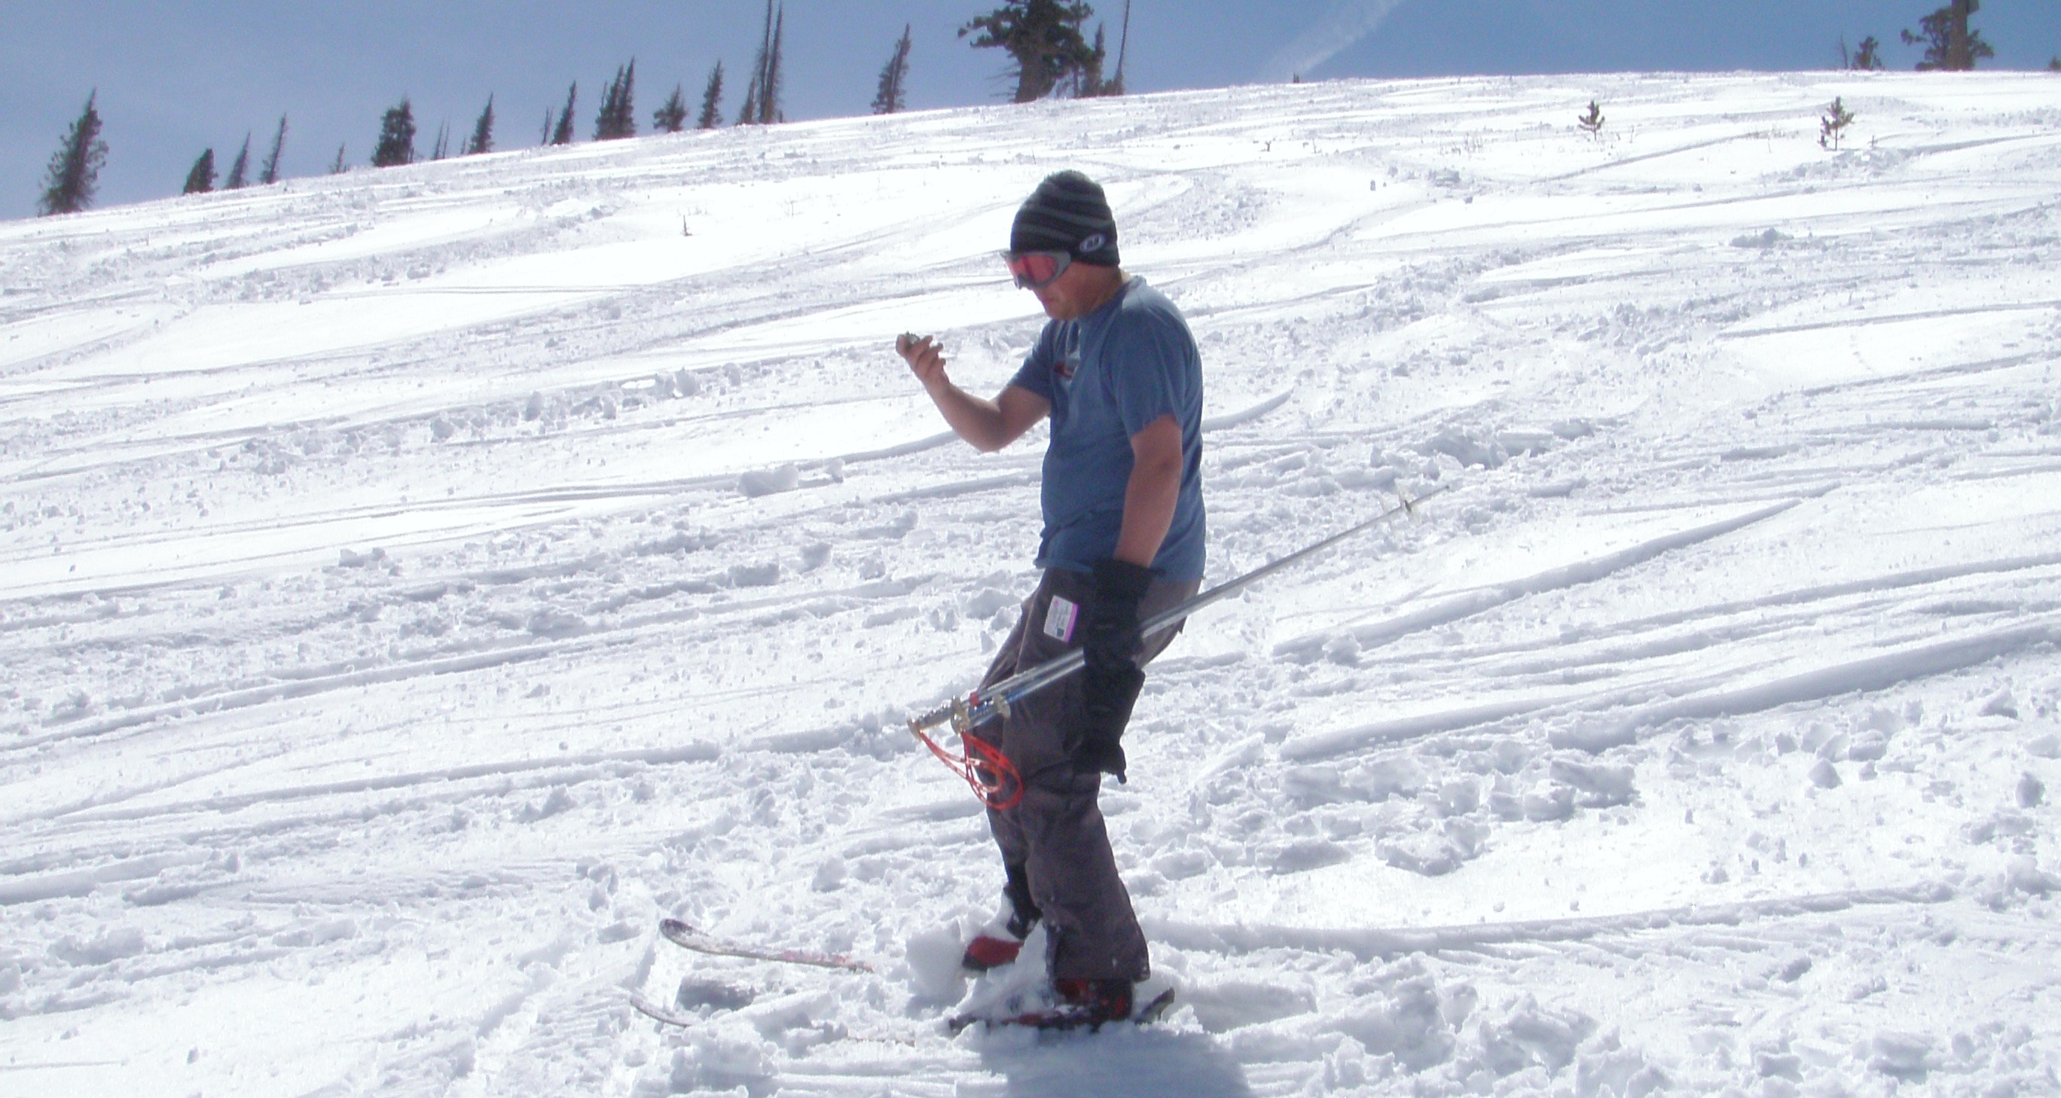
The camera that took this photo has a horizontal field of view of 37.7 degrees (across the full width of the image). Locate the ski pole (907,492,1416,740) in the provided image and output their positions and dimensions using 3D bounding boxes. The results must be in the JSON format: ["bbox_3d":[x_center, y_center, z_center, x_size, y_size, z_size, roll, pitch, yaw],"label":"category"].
[{"bbox_3d":[0.281,0.118,6.045,1.180,0.080,0.080,-24,2,-17],"label":"ski pole"}]

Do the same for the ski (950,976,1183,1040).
[{"bbox_3d":[0.020,0.961,6.150,1.600,0.120,0.110,3,11,-9],"label":"ski"}]

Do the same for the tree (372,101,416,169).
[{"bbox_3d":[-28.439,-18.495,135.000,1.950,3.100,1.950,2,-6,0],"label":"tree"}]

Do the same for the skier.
[{"bbox_3d":[0.047,0.083,6.280,0.580,1.780,0.580,4,-7,-19],"label":"skier"}]

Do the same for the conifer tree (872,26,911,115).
[{"bbox_3d":[-6.197,-21.378,135.000,1.600,4.000,1.600,2,-6,0],"label":"conifer tree"}]

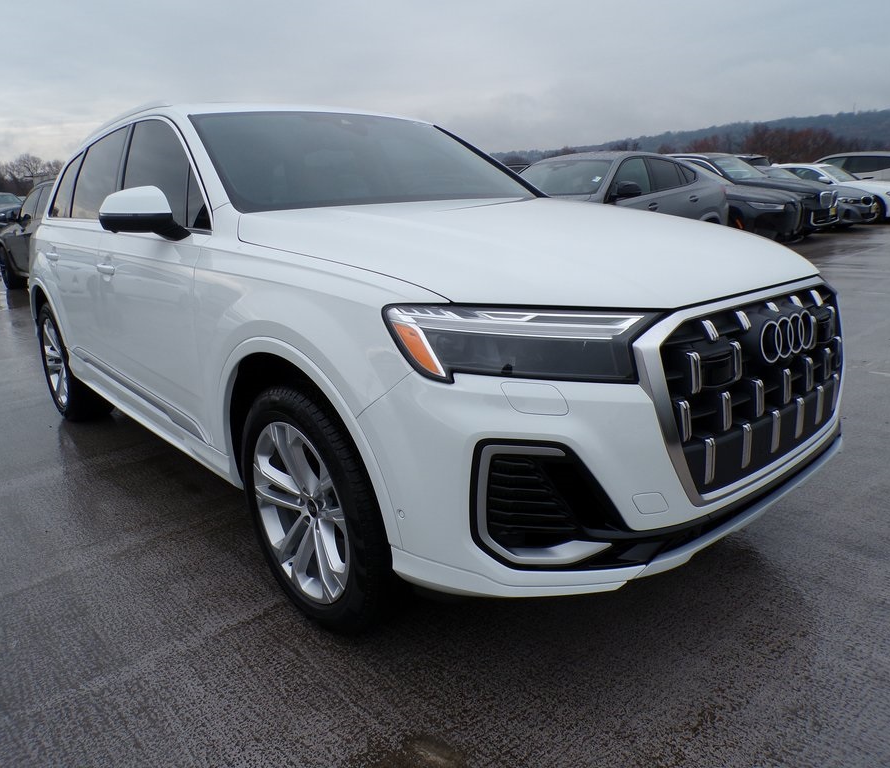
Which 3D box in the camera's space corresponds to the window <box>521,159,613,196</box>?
[{"bbox_3d":[1.366,-2.496,8.661,1.420,0.140,0.820,13,55,43],"label":"window"}]

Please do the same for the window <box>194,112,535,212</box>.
[{"bbox_3d":[-0.309,-0.971,3.071,1.480,0.130,0.880,-15,51,-38],"label":"window"}]

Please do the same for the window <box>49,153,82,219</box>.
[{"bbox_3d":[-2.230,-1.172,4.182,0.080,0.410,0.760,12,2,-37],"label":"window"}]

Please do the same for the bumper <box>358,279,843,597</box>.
[{"bbox_3d":[0.735,0.043,2.101,1.940,0.690,0.630,-15,19,-38],"label":"bumper"}]

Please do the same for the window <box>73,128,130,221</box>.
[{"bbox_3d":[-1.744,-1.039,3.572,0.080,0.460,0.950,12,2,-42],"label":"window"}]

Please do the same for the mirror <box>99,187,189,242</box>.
[{"bbox_3d":[-1.083,-0.613,2.538,0.270,0.190,0.180,-15,19,-38],"label":"mirror"}]

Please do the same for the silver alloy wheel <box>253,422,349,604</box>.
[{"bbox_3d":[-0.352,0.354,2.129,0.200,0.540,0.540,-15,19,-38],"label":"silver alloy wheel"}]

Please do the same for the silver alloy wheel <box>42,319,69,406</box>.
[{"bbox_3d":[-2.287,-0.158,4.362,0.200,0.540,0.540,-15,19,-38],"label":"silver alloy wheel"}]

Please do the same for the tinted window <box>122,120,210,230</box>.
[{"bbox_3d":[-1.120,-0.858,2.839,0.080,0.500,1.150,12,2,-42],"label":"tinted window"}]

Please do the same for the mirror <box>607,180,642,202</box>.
[{"bbox_3d":[2.107,-2.193,8.106,0.290,0.200,0.180,13,21,43],"label":"mirror"}]

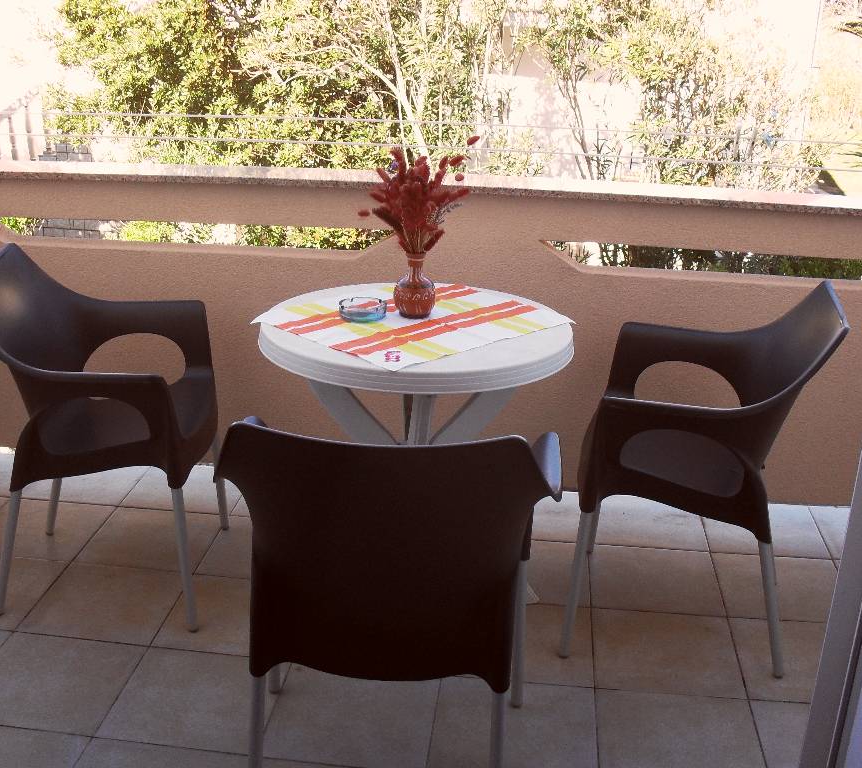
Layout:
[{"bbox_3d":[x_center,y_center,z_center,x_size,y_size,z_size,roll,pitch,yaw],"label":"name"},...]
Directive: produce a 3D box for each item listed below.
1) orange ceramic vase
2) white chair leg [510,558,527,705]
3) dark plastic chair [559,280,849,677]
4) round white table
[{"bbox_3d":[-0.027,-0.224,2.331,0.095,0.141,0.095,4,20,5],"label":"orange ceramic vase"},{"bbox_3d":[0.183,0.514,2.108,0.026,0.366,0.026,2,24,3],"label":"white chair leg"},{"bbox_3d":[0.615,0.183,2.394,0.515,0.815,0.590,7,21,13],"label":"dark plastic chair"},{"bbox_3d":[-0.036,0.197,2.438,0.700,0.720,0.700,2,20,-1],"label":"round white table"}]

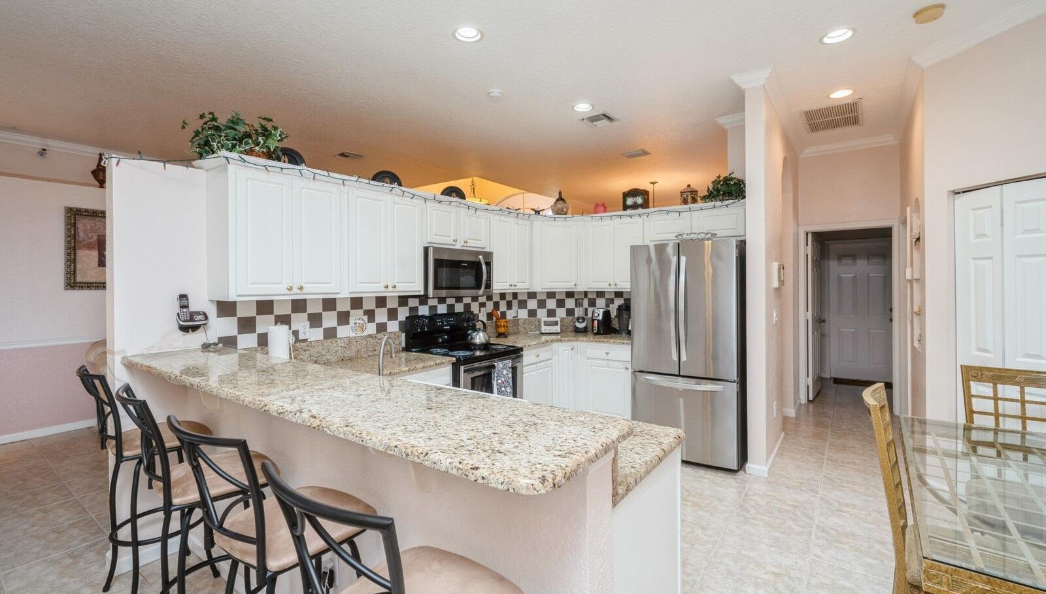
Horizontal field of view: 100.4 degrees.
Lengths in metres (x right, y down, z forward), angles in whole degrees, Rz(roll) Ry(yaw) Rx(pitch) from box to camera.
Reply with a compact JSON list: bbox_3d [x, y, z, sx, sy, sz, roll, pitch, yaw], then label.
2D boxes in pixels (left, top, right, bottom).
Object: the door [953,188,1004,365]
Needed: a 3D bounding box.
[{"bbox_3d":[2.868,0.333,2.735,0.035,2.015,0.290,-1,2,-1],"label":"door"}]

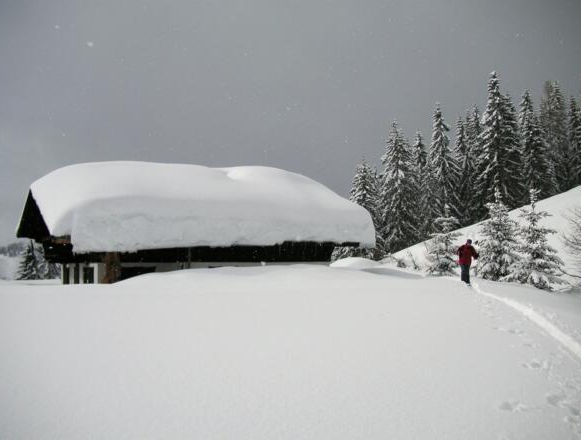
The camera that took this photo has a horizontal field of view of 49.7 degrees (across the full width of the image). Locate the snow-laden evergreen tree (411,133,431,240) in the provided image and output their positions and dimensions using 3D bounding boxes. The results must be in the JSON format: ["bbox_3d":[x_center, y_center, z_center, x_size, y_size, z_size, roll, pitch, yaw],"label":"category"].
[{"bbox_3d":[12.530,-3.204,60.000,2.440,10.710,2.440,0,-2,0],"label":"snow-laden evergreen tree"}]

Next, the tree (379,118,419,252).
[{"bbox_3d":[9.340,-2.798,54.000,3.460,11.540,3.460,0,-2,0],"label":"tree"}]

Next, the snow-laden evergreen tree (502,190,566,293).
[{"bbox_3d":[9.764,0.797,25.000,2.500,4.100,2.500,0,-2,0],"label":"snow-laden evergreen tree"}]

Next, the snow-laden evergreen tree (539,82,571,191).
[{"bbox_3d":[29.149,-8.745,69.000,3.800,13.200,3.800,0,-2,0],"label":"snow-laden evergreen tree"}]

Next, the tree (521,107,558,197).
[{"bbox_3d":[23.673,-6.217,60.000,3.660,9.280,3.660,0,-2,0],"label":"tree"}]

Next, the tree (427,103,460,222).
[{"bbox_3d":[13.993,-4.770,57.000,3.030,11.810,3.030,0,-2,0],"label":"tree"}]

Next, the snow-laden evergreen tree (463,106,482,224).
[{"bbox_3d":[19.254,-5.524,66.000,2.700,12.840,2.700,0,-2,0],"label":"snow-laden evergreen tree"}]

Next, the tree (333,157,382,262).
[{"bbox_3d":[5.544,-0.674,47.000,3.080,7.570,3.080,0,-2,0],"label":"tree"}]

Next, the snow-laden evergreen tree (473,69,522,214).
[{"bbox_3d":[20.178,-6.856,61.000,5.000,14.980,5.000,0,-2,0],"label":"snow-laden evergreen tree"}]

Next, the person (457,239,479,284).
[{"bbox_3d":[6.753,1.593,23.800,0.800,1.780,0.550,1,-3,-18],"label":"person"}]

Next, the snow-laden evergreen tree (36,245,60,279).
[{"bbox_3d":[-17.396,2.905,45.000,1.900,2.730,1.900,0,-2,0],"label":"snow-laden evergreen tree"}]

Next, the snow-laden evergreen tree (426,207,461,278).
[{"bbox_3d":[6.707,0.921,27.500,1.650,3.200,1.650,0,-2,0],"label":"snow-laden evergreen tree"}]

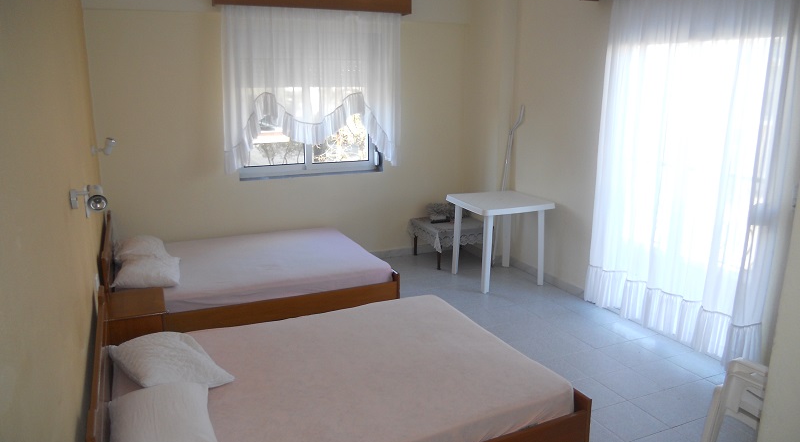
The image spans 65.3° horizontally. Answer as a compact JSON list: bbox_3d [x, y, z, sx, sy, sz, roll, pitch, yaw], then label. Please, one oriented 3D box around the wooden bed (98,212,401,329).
[{"bbox_3d":[-1.196,0.340,4.902,2.015,0.754,1.385,-6,15,-25],"label":"wooden bed"}]

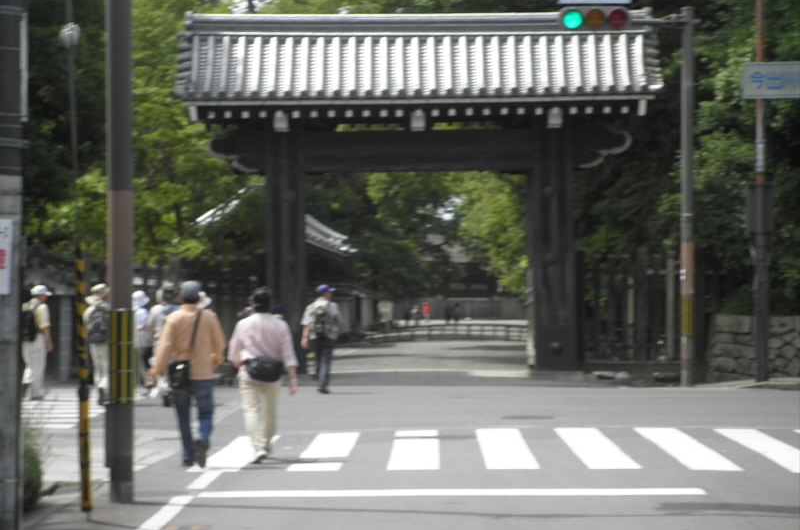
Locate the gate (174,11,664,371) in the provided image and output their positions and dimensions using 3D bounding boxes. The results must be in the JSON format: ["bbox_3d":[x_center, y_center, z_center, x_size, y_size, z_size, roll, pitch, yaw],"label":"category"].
[{"bbox_3d":[0.340,-1.270,44.100,8.450,6.450,3.200,0,-1,2],"label":"gate"}]

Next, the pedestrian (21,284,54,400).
[{"bbox_3d":[-5.381,1.153,37.000,0.550,1.712,0.520,0,-1,-41],"label":"pedestrian"}]

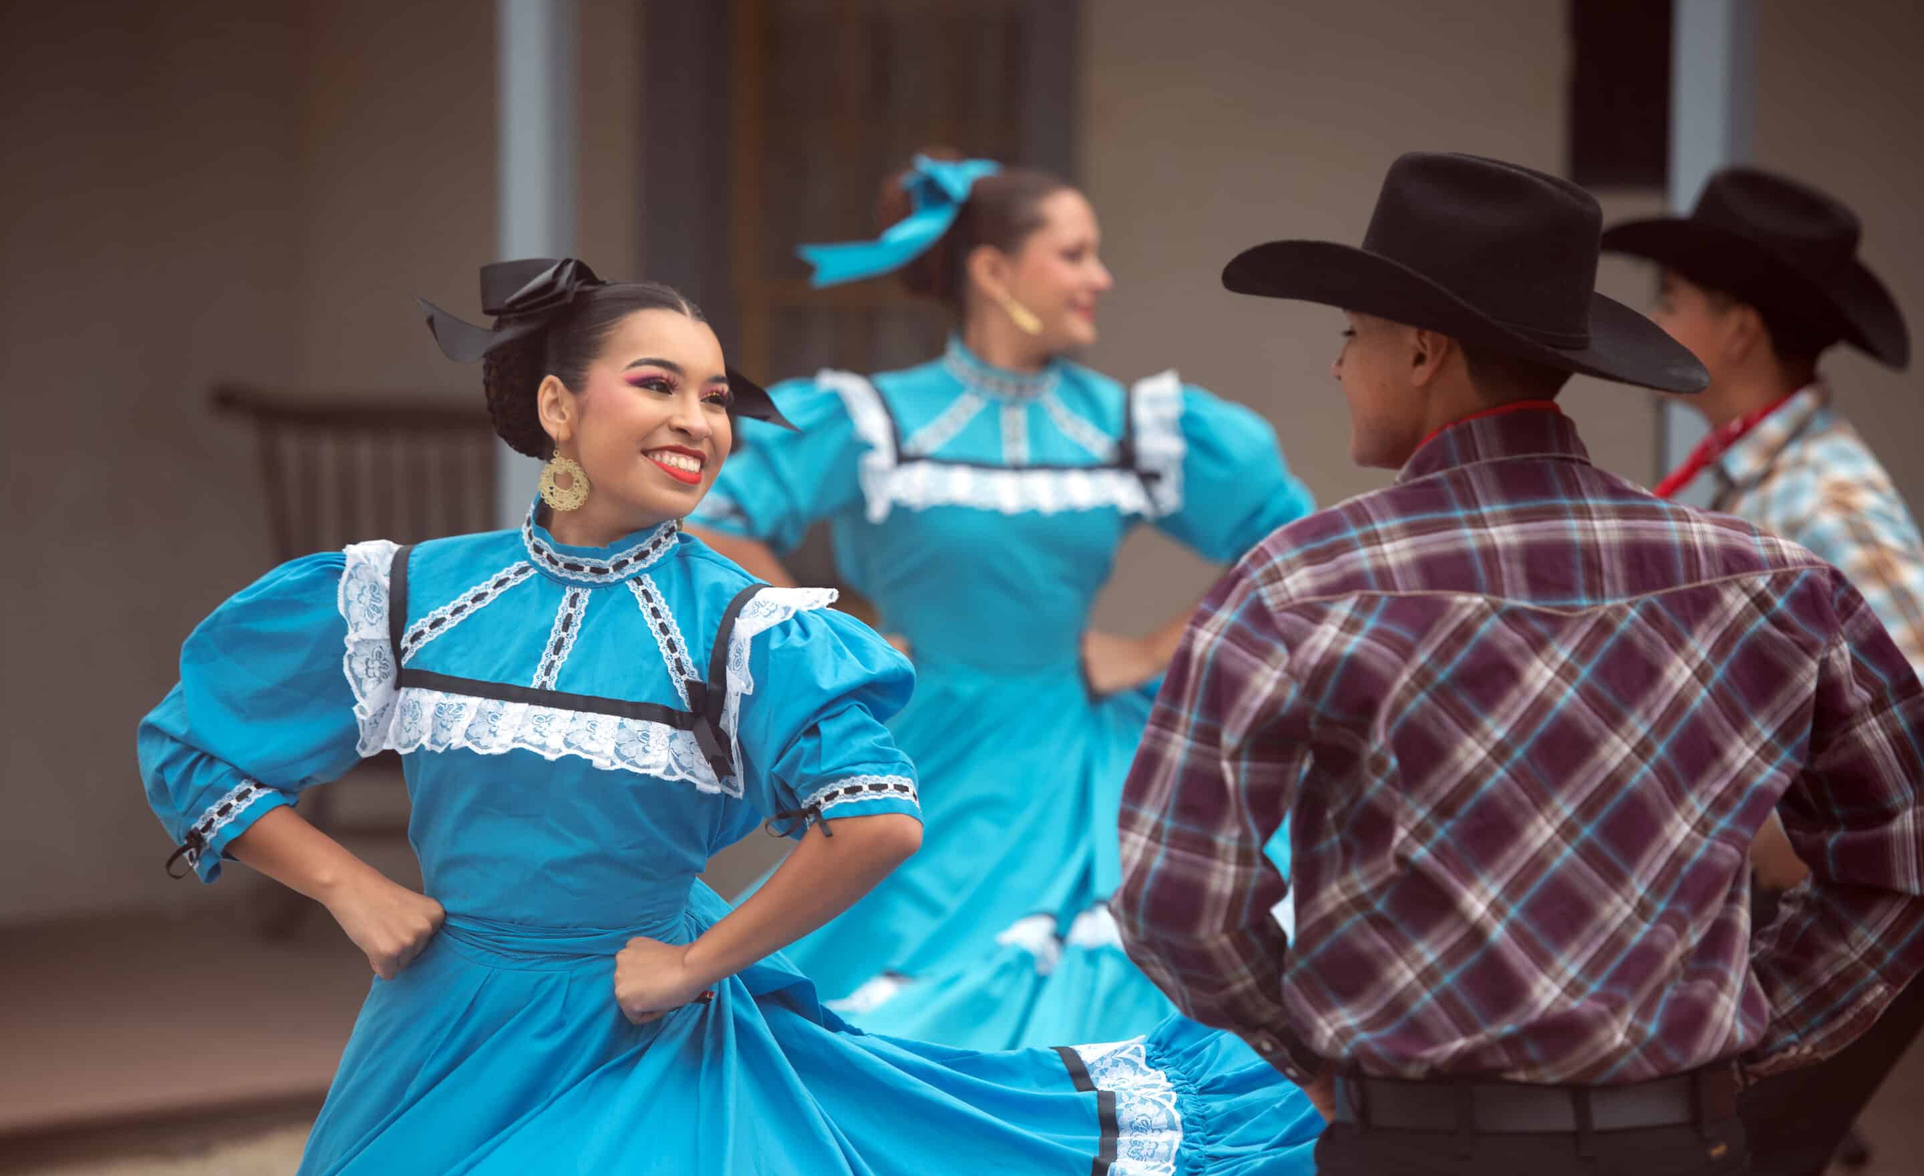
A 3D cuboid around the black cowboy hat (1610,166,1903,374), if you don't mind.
[{"bbox_3d":[0.928,-0.378,9.800,0.380,0.170,0.320,19,7,20],"label":"black cowboy hat"}]

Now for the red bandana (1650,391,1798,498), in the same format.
[{"bbox_3d":[0.873,-0.161,9.800,0.210,0.160,0.160,1,4,21],"label":"red bandana"}]

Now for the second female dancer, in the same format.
[{"bbox_3d":[0.067,0.285,10.800,1.030,1.670,0.820,0,4,-3],"label":"second female dancer"}]

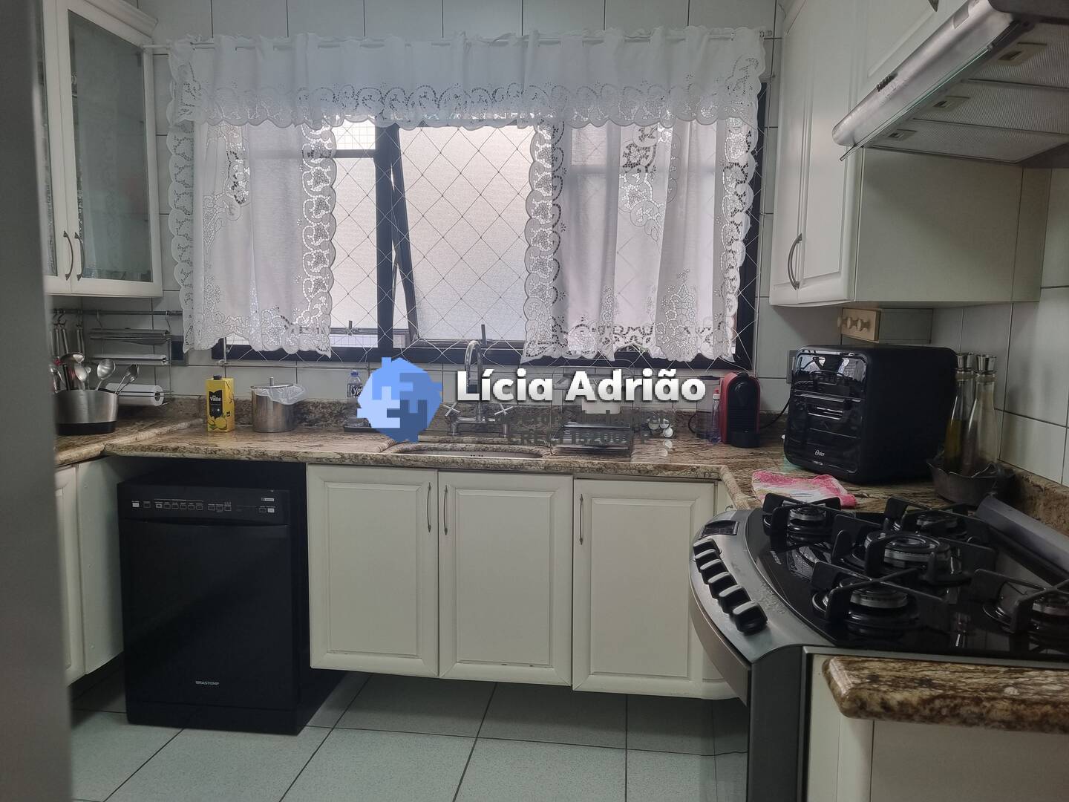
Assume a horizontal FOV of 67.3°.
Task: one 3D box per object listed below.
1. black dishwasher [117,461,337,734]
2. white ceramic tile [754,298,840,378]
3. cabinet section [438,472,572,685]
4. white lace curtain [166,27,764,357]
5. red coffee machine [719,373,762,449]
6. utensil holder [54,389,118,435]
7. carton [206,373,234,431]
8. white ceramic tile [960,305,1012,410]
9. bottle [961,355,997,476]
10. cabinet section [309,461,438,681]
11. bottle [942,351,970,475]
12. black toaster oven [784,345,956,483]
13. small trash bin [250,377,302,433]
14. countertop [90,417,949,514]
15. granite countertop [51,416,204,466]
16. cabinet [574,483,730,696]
[{"bbox_3d":[-1.055,0.663,2.979,0.602,0.837,0.610,1,7,7],"label":"black dishwasher"},{"bbox_3d":[0.970,-0.229,2.946,0.300,0.300,0.010,1,6,6],"label":"white ceramic tile"},{"bbox_3d":[-0.069,0.564,2.876,0.450,0.710,0.450,1,6,6],"label":"cabinet section"},{"bbox_3d":[-0.315,-0.757,3.027,2.230,1.180,0.090,1,7,7],"label":"white lace curtain"},{"bbox_3d":[0.731,0.034,2.856,0.125,0.256,0.250,1,6,6],"label":"red coffee machine"},{"bbox_3d":[-1.708,0.038,3.067,0.208,0.157,0.200,1,7,7],"label":"utensil holder"},{"bbox_3d":[-1.216,0.009,3.119,0.075,0.213,0.070,1,7,7],"label":"carton"},{"bbox_3d":[1.230,-0.145,2.203,0.010,0.308,0.302,1,7,7],"label":"white ceramic tile"},{"bbox_3d":[1.115,0.054,2.004,0.080,0.335,0.080,1,6,6],"label":"bottle"},{"bbox_3d":[-0.516,0.549,2.926,0.450,0.710,0.450,1,6,6],"label":"cabinet section"},{"bbox_3d":[1.096,0.048,2.076,0.080,0.335,0.080,1,6,6],"label":"bottle"},{"bbox_3d":[1.000,0.027,2.416,0.329,0.374,0.324,-2,7,-22],"label":"black toaster oven"},{"bbox_3d":[-1.020,0.013,3.152,0.175,0.205,0.168,1,7,7],"label":"small trash bin"},{"bbox_3d":[-0.098,0.197,2.498,2.665,0.040,1.088,1,6,7],"label":"countertop"},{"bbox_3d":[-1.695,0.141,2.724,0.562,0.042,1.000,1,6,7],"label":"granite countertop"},{"bbox_3d":[0.389,0.586,2.866,0.475,0.727,0.500,1,7,7],"label":"cabinet"}]

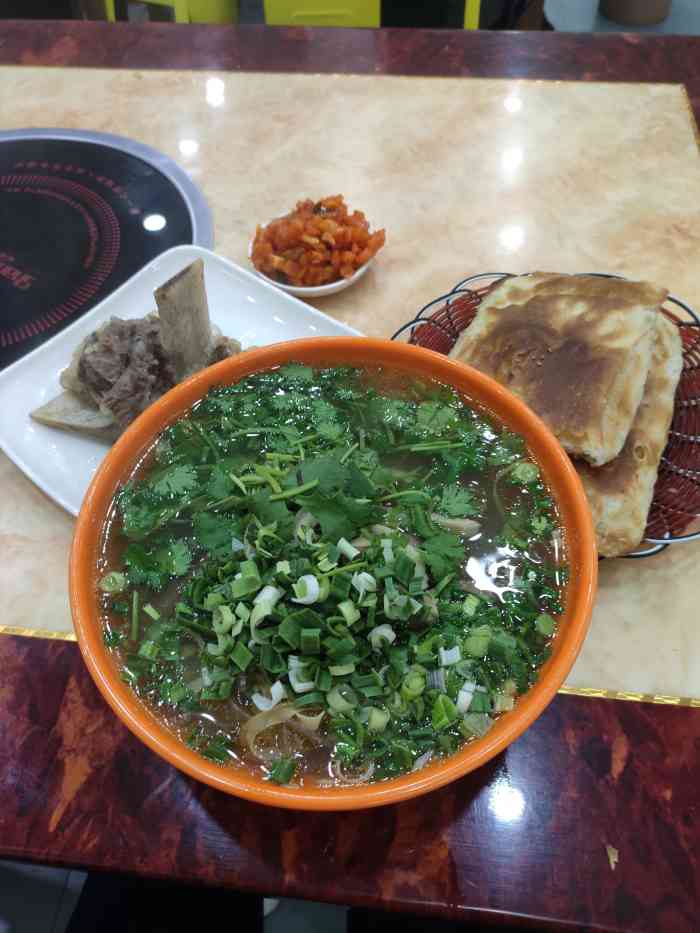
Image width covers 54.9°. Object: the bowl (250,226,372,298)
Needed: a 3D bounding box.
[{"bbox_3d":[-0.025,-0.145,0.476,0.087,0.026,0.087,-1,57,1],"label":"bowl"}]

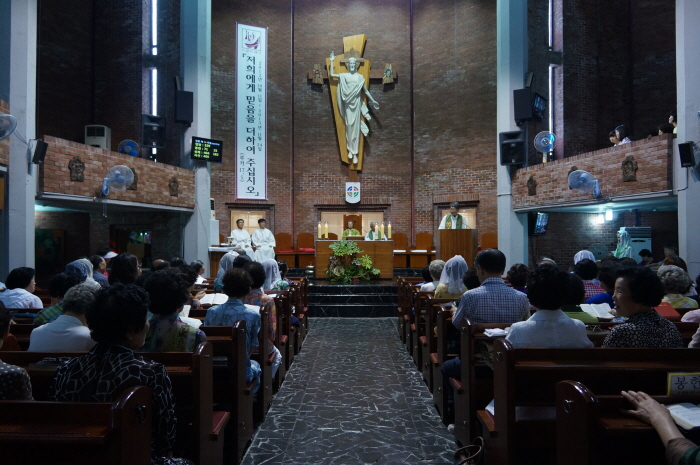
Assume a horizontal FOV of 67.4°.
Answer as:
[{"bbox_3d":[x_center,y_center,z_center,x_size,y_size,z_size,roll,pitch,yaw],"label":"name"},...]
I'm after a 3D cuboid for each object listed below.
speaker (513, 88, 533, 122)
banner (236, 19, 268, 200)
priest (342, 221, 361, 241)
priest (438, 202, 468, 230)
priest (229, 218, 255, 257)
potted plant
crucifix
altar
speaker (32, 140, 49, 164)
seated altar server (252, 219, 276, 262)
[{"bbox_3d":[3.839,-2.851,11.707,0.380,0.640,0.380,0,7,20],"label":"speaker"},{"bbox_3d":[-2.831,-3.477,15.170,0.900,5.020,0.030,1,-1,-25],"label":"banner"},{"bbox_3d":[0.028,0.330,14.596,0.580,1.290,0.750,0,-1,0],"label":"priest"},{"bbox_3d":[2.408,0.146,12.199,0.620,1.700,0.450,0,-1,5],"label":"priest"},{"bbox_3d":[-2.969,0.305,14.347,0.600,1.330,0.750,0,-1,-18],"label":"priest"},{"bbox_3d":[0.061,0.683,12.690,1.300,0.960,0.850,0,-1,0],"label":"potted plant"},{"bbox_3d":[0.045,-3.772,15.700,2.660,4.250,0.600,0,-1,0],"label":"crucifix"},{"bbox_3d":[0.113,0.696,13.670,1.990,0.970,0.880,0,-1,0],"label":"altar"},{"bbox_3d":[-4.338,-1.125,7.373,0.145,0.310,0.145,17,9,37],"label":"speaker"},{"bbox_3d":[-2.448,0.334,14.996,0.640,1.430,0.780,0,-1,-6],"label":"seated altar server"}]

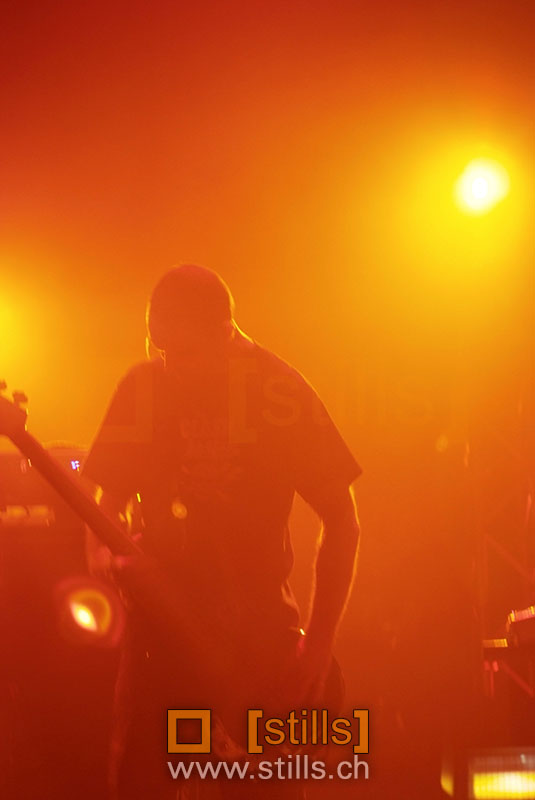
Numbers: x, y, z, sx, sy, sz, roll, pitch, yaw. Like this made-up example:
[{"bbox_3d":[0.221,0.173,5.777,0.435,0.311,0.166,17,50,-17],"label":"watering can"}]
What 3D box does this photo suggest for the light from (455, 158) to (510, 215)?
[{"bbox_3d":[0.737,-0.731,8.000,0.200,0.200,0.240,-1,10,6],"label":"light"}]

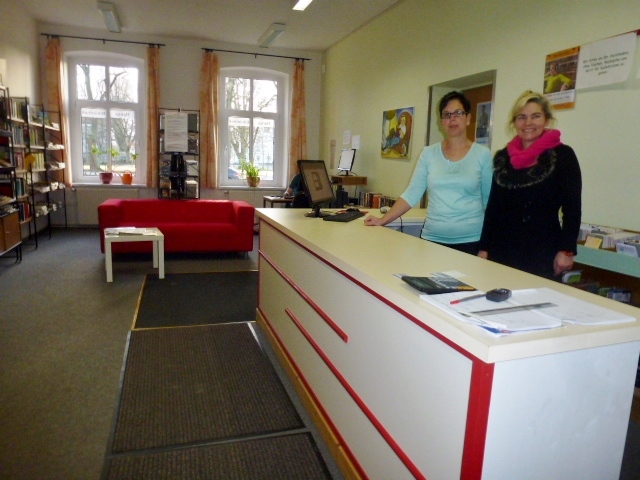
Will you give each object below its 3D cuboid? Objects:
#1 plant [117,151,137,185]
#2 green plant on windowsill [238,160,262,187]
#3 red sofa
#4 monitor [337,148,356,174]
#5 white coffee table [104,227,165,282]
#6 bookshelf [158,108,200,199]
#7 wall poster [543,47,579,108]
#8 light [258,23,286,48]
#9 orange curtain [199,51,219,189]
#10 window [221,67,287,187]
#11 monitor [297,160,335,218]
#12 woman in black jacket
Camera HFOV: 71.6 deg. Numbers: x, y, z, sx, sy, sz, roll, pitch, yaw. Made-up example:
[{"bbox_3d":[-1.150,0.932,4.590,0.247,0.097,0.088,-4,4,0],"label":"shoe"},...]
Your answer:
[{"bbox_3d":[-3.290,-1.225,7.585,0.315,0.566,0.280,-1,11,-19],"label":"plant"},{"bbox_3d":[-1.287,-1.217,8.255,0.420,0.479,0.360,-1,11,-19],"label":"green plant on windowsill"},{"bbox_3d":[-1.868,-0.154,5.946,1.800,0.660,0.880,-1,11,-19],"label":"red sofa"},{"bbox_3d":[0.398,-1.119,6.421,0.200,0.385,0.400,-3,11,-29],"label":"monitor"},{"bbox_3d":[-1.970,0.152,4.786,0.550,0.450,0.550,-1,11,-19],"label":"white coffee table"},{"bbox_3d":[-2.413,-1.184,7.648,0.677,2.059,0.300,-1,11,-19],"label":"bookshelf"},{"bbox_3d":[1.814,-1.196,3.345,0.010,0.425,0.300,-1,11,-19],"label":"wall poster"},{"bbox_3d":[-0.822,-3.394,7.404,0.200,0.120,1.170,-1,11,-19],"label":"light"},{"bbox_3d":[-1.941,-2.078,7.782,0.333,2.357,0.120,-1,11,-19],"label":"orange curtain"},{"bbox_3d":[-1.193,-2.041,8.154,1.283,2.142,0.200,-1,11,-19],"label":"window"},{"bbox_3d":[-0.015,-0.378,3.308,0.200,0.400,0.410,6,11,23],"label":"monitor"},{"bbox_3d":[1.043,0.096,2.281,0.470,1.650,0.320,7,11,23],"label":"woman in black jacket"}]

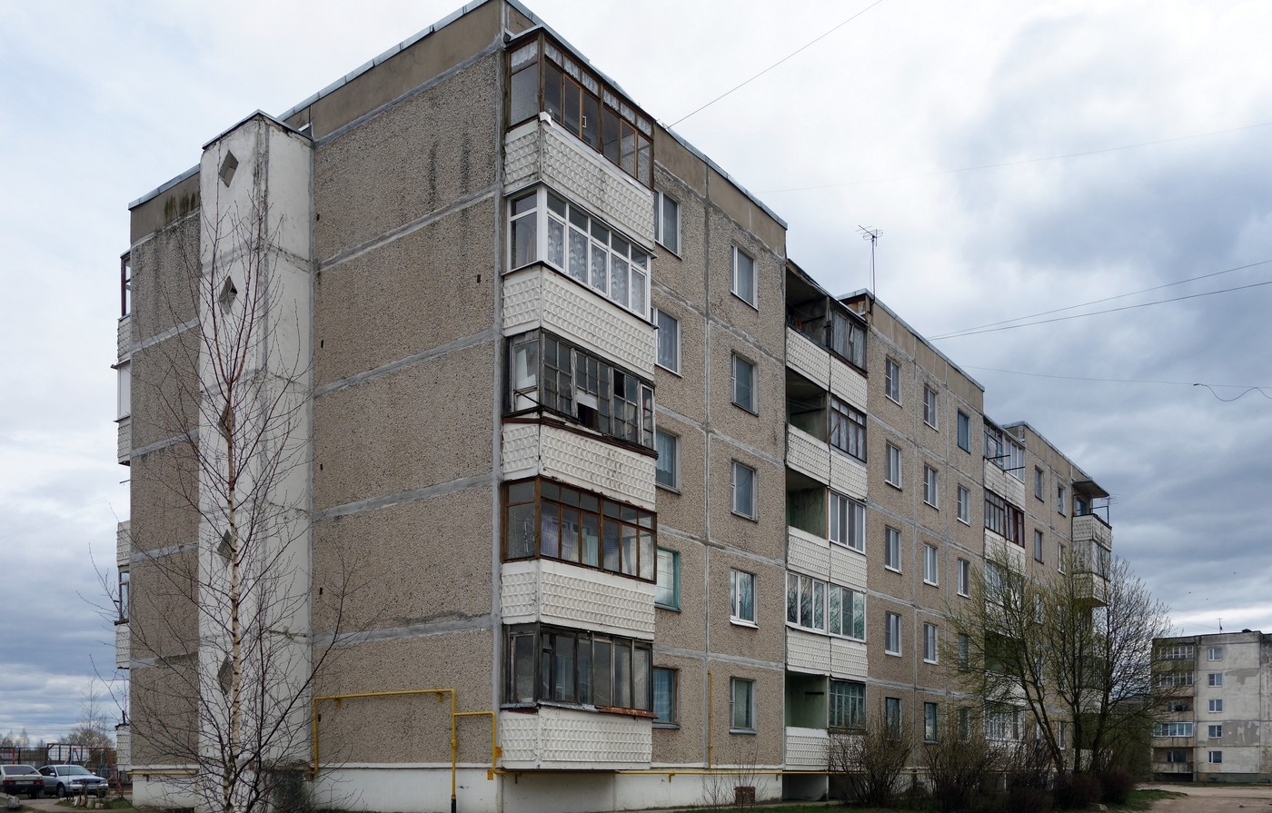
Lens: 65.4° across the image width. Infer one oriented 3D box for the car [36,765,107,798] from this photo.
[{"bbox_3d":[-26.198,17.169,45.300,4.450,1.400,1.720,-15,-24,37],"label":"car"}]

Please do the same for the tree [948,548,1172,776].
[{"bbox_3d":[15.416,9.578,36.000,8.233,8.350,7.000,-8,-20,21],"label":"tree"}]

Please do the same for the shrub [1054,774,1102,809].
[{"bbox_3d":[13.866,12.061,31.000,1.563,1.042,1.500,-8,-20,21],"label":"shrub"}]

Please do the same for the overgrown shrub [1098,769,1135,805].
[{"bbox_3d":[18.428,14.620,38.000,1.120,1.240,1.050,-9,-21,26],"label":"overgrown shrub"}]

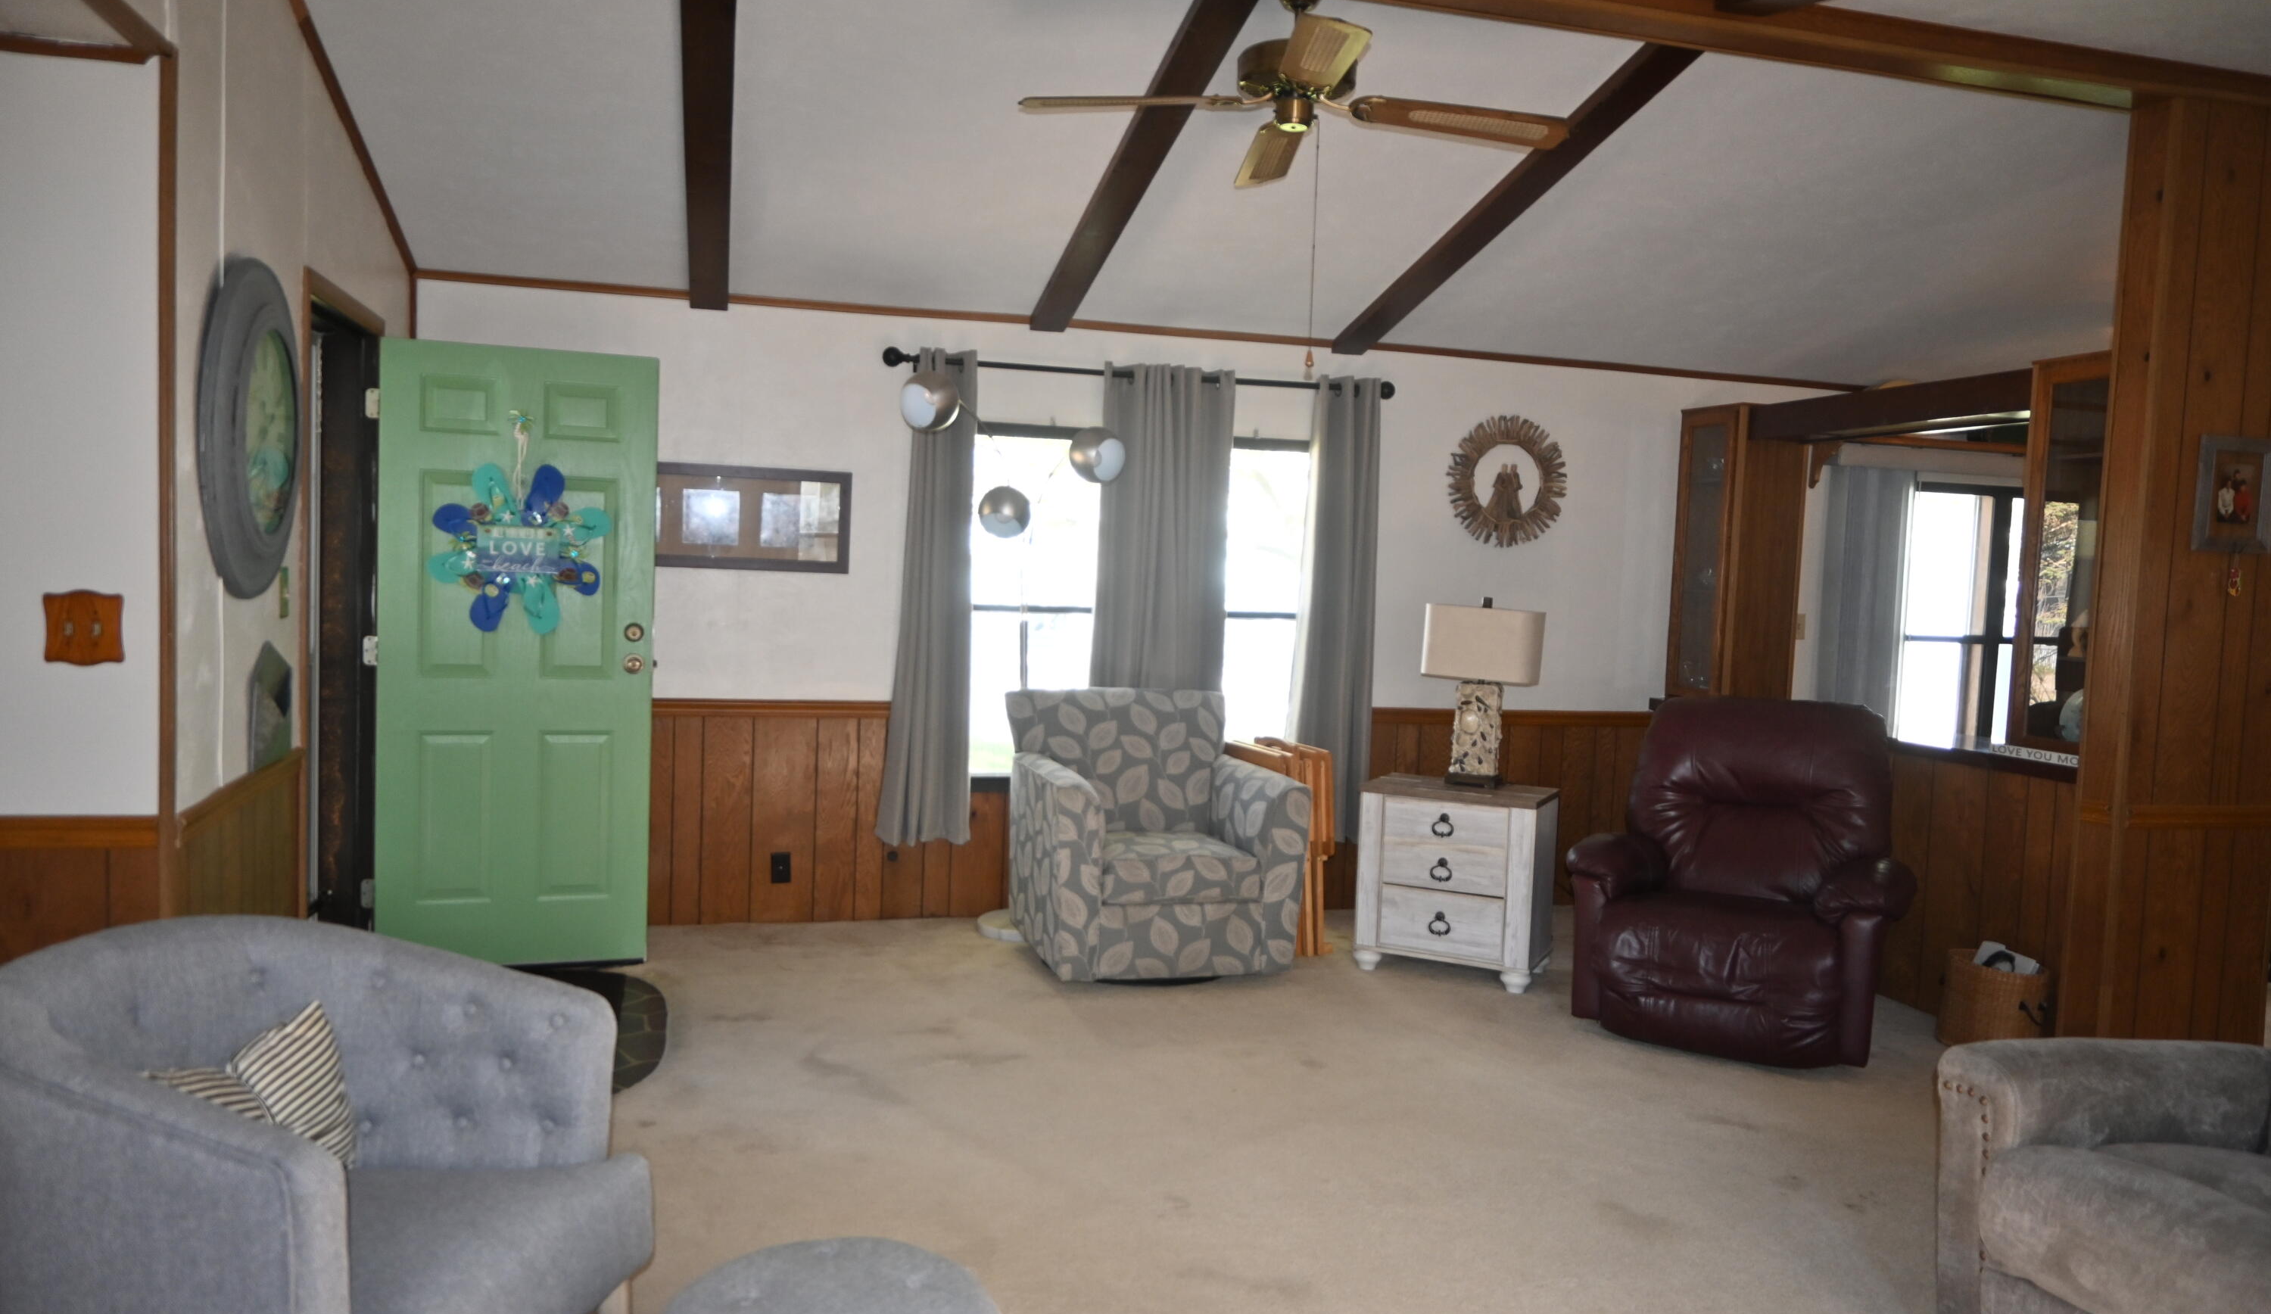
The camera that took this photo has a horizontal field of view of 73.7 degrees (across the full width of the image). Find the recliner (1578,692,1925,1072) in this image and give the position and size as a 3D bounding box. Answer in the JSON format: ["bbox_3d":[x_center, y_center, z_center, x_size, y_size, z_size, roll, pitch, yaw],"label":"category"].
[{"bbox_3d":[1.958,0.643,4.848,0.950,0.990,0.950,4,4,26],"label":"recliner"}]

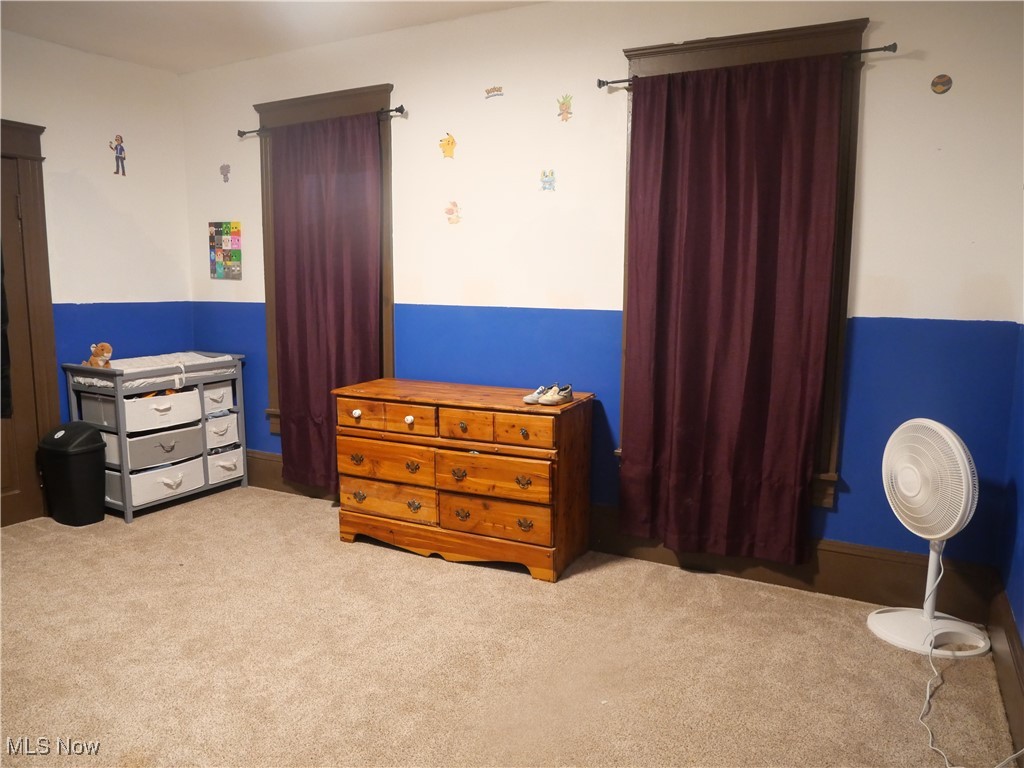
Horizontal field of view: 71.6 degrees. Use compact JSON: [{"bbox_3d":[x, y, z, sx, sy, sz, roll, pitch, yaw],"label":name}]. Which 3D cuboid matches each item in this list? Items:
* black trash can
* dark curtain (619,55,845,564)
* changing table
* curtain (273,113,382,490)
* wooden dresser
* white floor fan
[{"bbox_3d":[-2.467,0.502,4.013,0.310,0.550,0.225,4,9,27],"label":"black trash can"},{"bbox_3d":[0.908,-0.289,3.126,0.860,2.090,0.095,4,9,27],"label":"dark curtain"},{"bbox_3d":[-2.151,0.292,4.403,0.510,0.865,0.875,4,9,27],"label":"changing table"},{"bbox_3d":[-1.076,-0.434,4.156,0.785,2.130,0.095,4,9,27],"label":"curtain"},{"bbox_3d":[-0.258,0.445,3.617,1.255,0.800,0.505,4,8,24],"label":"wooden dresser"},{"bbox_3d":[1.623,0.551,2.714,0.425,0.860,0.455,-1,8,-7],"label":"white floor fan"}]

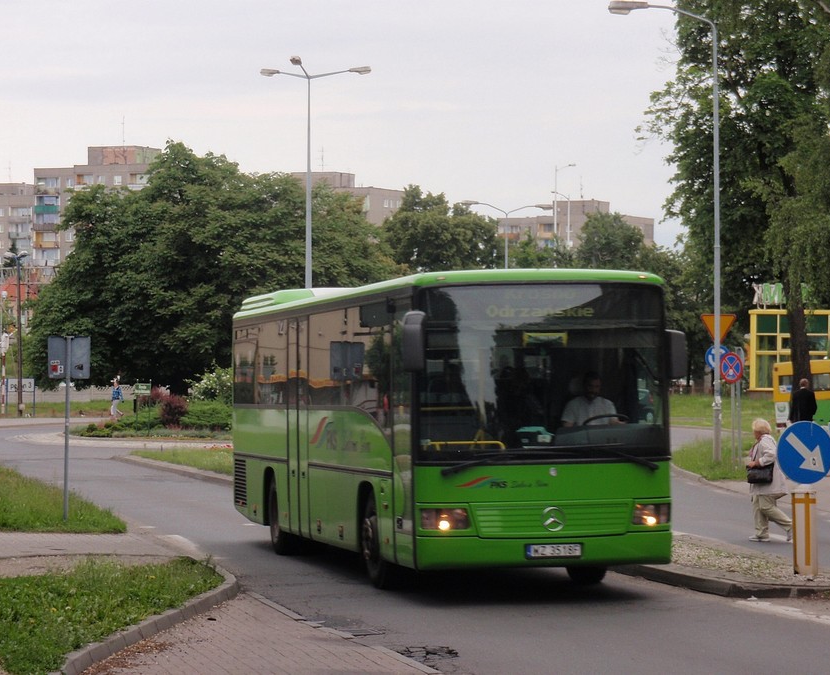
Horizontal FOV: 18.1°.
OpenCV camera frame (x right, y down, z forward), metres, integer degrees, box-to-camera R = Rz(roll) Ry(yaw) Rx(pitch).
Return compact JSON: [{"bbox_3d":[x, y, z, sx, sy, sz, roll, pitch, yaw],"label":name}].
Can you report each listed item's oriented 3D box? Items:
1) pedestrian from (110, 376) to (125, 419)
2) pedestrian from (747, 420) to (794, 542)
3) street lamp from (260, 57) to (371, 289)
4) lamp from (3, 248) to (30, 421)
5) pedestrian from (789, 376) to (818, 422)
[{"bbox_3d":[-11.900,2.400,104.000,0.550,1.630,0.500,1,-1,-30],"label":"pedestrian"},{"bbox_3d":[4.601,1.854,33.700,0.650,1.600,0.520,0,-1,9],"label":"pedestrian"},{"bbox_3d":[-3.250,-2.550,76.500,3.400,11.100,3.100,0,-1,13],"label":"street lamp"},{"bbox_3d":[-16.093,-0.149,105.000,1.050,6.700,0.500,0,-1,0],"label":"lamp"},{"bbox_3d":[8.218,1.724,55.000,0.570,1.750,0.400,0,-1,6],"label":"pedestrian"}]

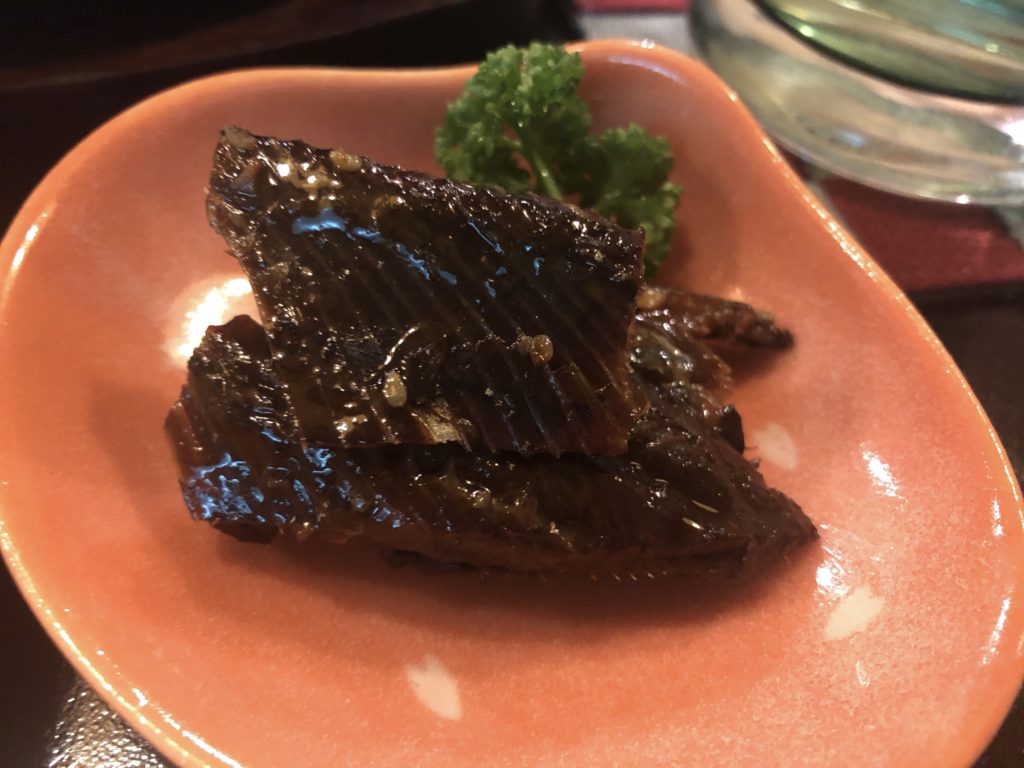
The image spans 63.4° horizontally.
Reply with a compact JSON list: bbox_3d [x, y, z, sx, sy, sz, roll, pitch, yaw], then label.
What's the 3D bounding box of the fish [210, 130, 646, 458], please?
[{"bbox_3d":[-0.011,-0.012,0.117,0.058,0.013,0.041,4,72,1],"label":"fish"}]

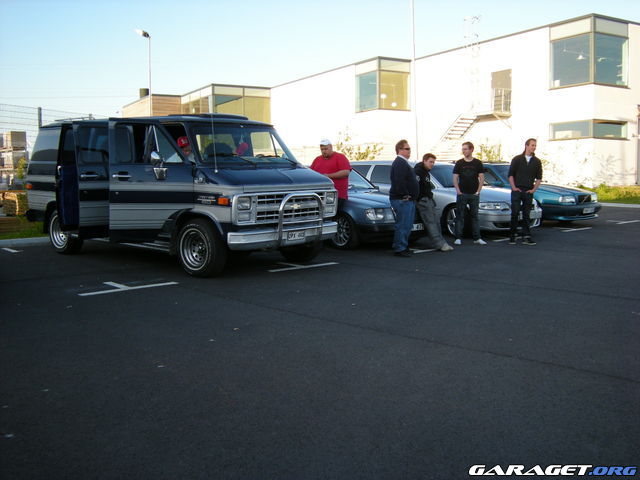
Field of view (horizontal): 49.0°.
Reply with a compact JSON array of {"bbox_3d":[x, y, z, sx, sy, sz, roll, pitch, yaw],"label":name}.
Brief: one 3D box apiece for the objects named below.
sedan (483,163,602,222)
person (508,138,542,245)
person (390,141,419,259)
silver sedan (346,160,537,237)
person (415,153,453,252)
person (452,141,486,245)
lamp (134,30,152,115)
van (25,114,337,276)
[{"bbox_3d":[4.228,-1.155,16.618,1.770,1.430,4.660,-4,8,-35],"label":"sedan"},{"bbox_3d":[3.555,-0.837,12.151,0.550,1.800,0.360,0,6,-2],"label":"person"},{"bbox_3d":[1.274,-0.634,10.515,0.420,1.750,0.540,2,7,16],"label":"person"},{"bbox_3d":[2.218,-0.928,14.303,1.810,1.480,4.700,-4,8,-35],"label":"silver sedan"},{"bbox_3d":[1.834,-0.615,11.221,0.600,1.550,0.500,4,8,32],"label":"person"},{"bbox_3d":[2.565,-0.817,12.104,0.530,1.760,0.340,1,7,5],"label":"person"},{"bbox_3d":[-6.755,-4.829,26.629,0.800,6.350,0.280,-4,8,-35],"label":"lamp"},{"bbox_3d":[-2.229,-0.787,10.266,5.050,2.060,2.060,6,9,42],"label":"van"}]

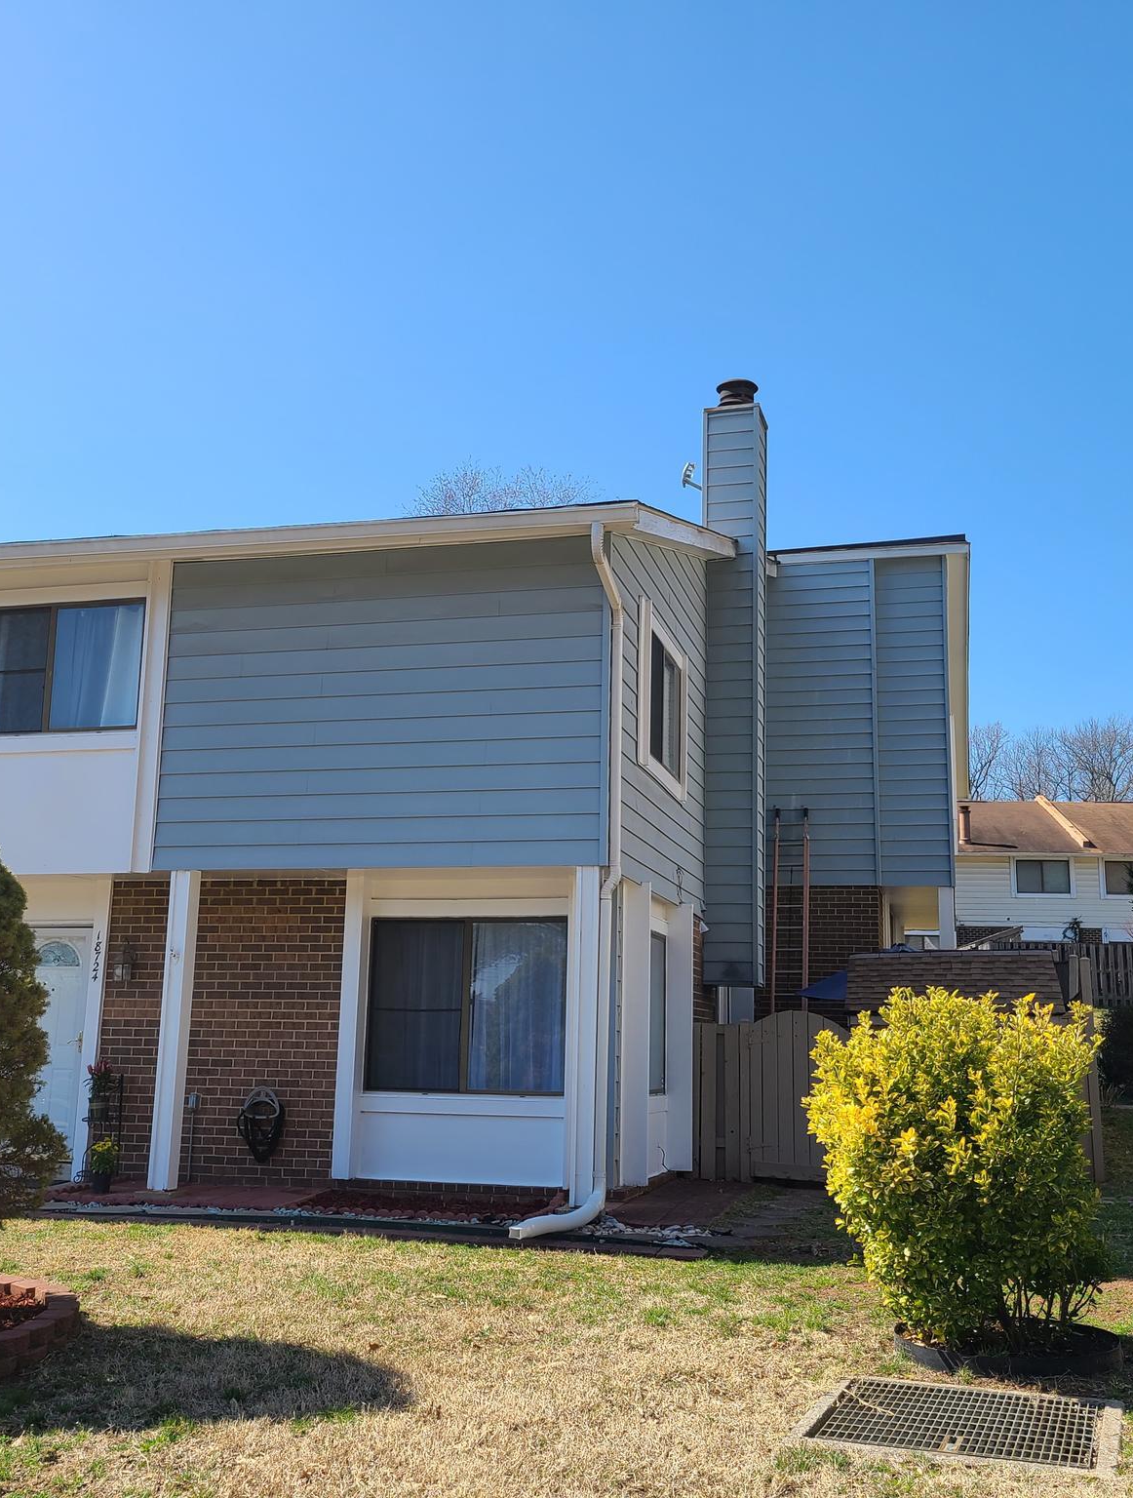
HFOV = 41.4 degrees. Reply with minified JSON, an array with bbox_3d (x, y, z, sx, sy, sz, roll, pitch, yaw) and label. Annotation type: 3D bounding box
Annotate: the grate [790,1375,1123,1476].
[{"bbox_3d":[1.468,2.502,5.513,1.070,0.060,1.030,-3,-11,21],"label":"grate"}]

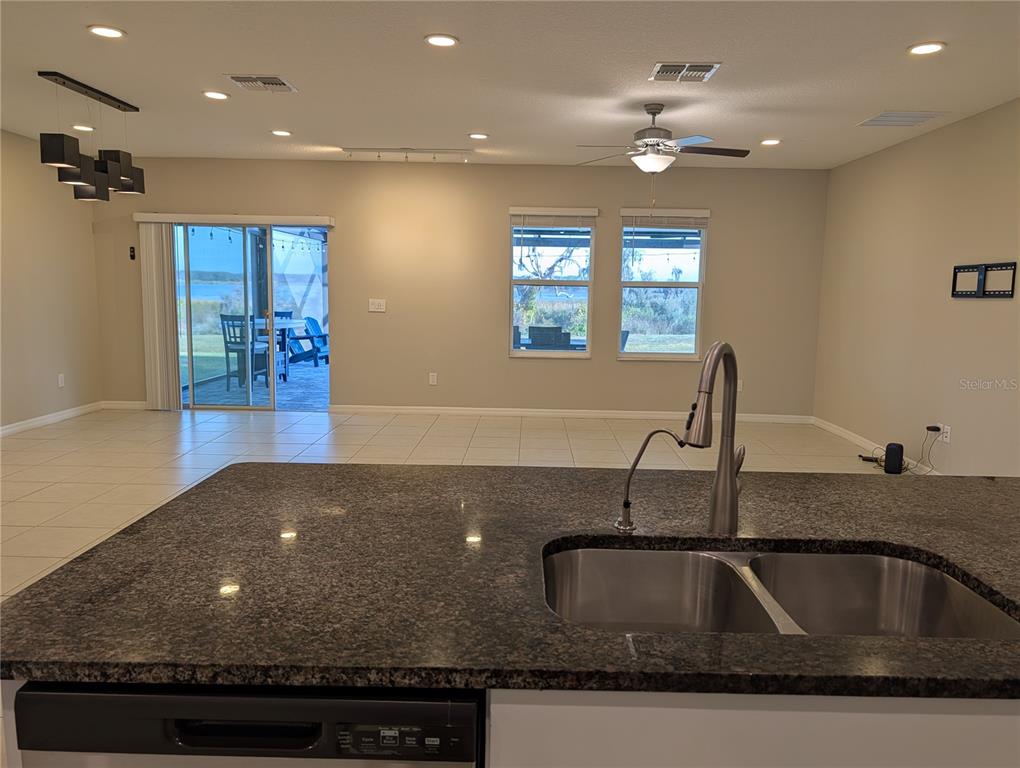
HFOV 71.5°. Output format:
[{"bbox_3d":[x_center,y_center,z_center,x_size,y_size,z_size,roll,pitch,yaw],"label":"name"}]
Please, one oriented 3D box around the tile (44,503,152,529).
[{"bbox_3d":[-2.492,0.802,4.292,0.457,0.010,0.457,1,8,1],"label":"tile"}]

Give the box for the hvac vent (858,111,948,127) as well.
[{"bbox_3d":[2.898,-1.951,5.250,0.455,0.020,0.450,1,8,1],"label":"hvac vent"}]

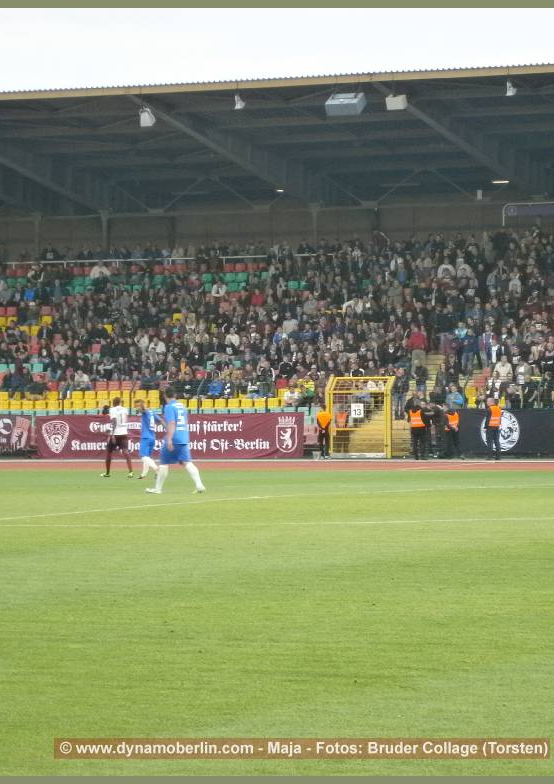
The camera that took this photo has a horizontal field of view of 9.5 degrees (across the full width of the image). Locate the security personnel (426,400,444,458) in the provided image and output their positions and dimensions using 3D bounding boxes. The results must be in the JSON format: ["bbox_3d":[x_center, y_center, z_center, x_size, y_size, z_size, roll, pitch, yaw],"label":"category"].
[{"bbox_3d":[4.631,1.125,98.114,0.480,1.692,0.360,0,0,23],"label":"security personnel"}]

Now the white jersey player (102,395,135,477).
[{"bbox_3d":[-3.475,0.995,72.800,0.600,1.772,0.500,0,0,-27],"label":"white jersey player"}]

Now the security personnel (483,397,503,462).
[{"bbox_3d":[6.278,1.076,96.790,0.480,1.817,0.360,0,0,-27],"label":"security personnel"}]

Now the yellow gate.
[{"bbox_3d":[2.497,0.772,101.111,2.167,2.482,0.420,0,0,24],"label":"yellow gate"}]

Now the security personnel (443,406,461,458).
[{"bbox_3d":[5.282,1.189,99.976,0.550,1.601,0.400,0,0,6],"label":"security personnel"}]

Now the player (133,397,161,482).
[{"bbox_3d":[-2.741,0.999,70.572,0.500,1.698,0.460,-1,0,30],"label":"player"}]

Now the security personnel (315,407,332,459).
[{"bbox_3d":[1.423,1.196,101.185,0.550,1.635,0.400,0,0,12],"label":"security personnel"}]

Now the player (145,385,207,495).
[{"bbox_3d":[-1.647,0.783,54.200,0.850,1.728,0.550,-1,0,38],"label":"player"}]

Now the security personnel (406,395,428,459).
[{"bbox_3d":[4.088,1.087,97.751,0.540,1.823,0.380,0,0,9],"label":"security personnel"}]

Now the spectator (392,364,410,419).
[{"bbox_3d":[3.851,0.061,104.026,0.500,1.660,0.380,0,0,0],"label":"spectator"}]

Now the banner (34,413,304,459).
[{"bbox_3d":[-3.338,1.358,101.941,9.092,1.342,0.060,0,0,24],"label":"banner"}]

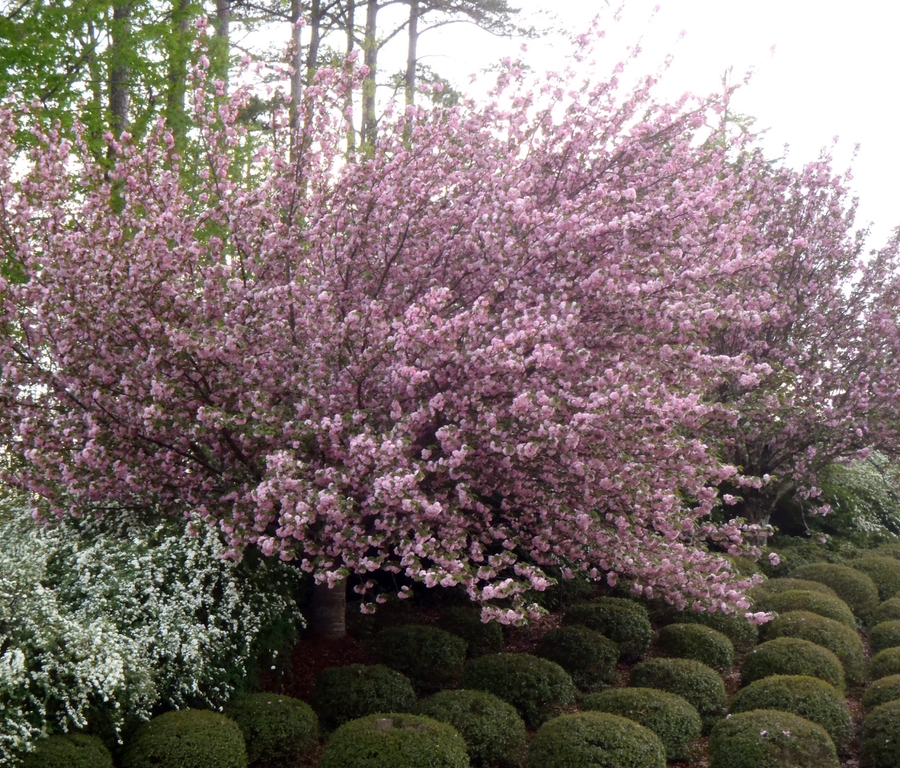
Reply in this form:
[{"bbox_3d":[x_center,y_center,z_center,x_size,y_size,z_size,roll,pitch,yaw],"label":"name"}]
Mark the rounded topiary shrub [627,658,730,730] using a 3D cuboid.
[{"bbox_3d":[1.887,2.540,19.088,0.819,0.560,0.819,0,-2,0],"label":"rounded topiary shrub"}]

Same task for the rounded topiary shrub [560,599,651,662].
[{"bbox_3d":[1.407,2.158,20.610,0.804,0.466,0.804,0,1,0],"label":"rounded topiary shrub"}]

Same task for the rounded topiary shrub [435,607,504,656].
[{"bbox_3d":[0.161,2.185,20.610,0.652,0.378,0.652,0,1,0],"label":"rounded topiary shrub"}]

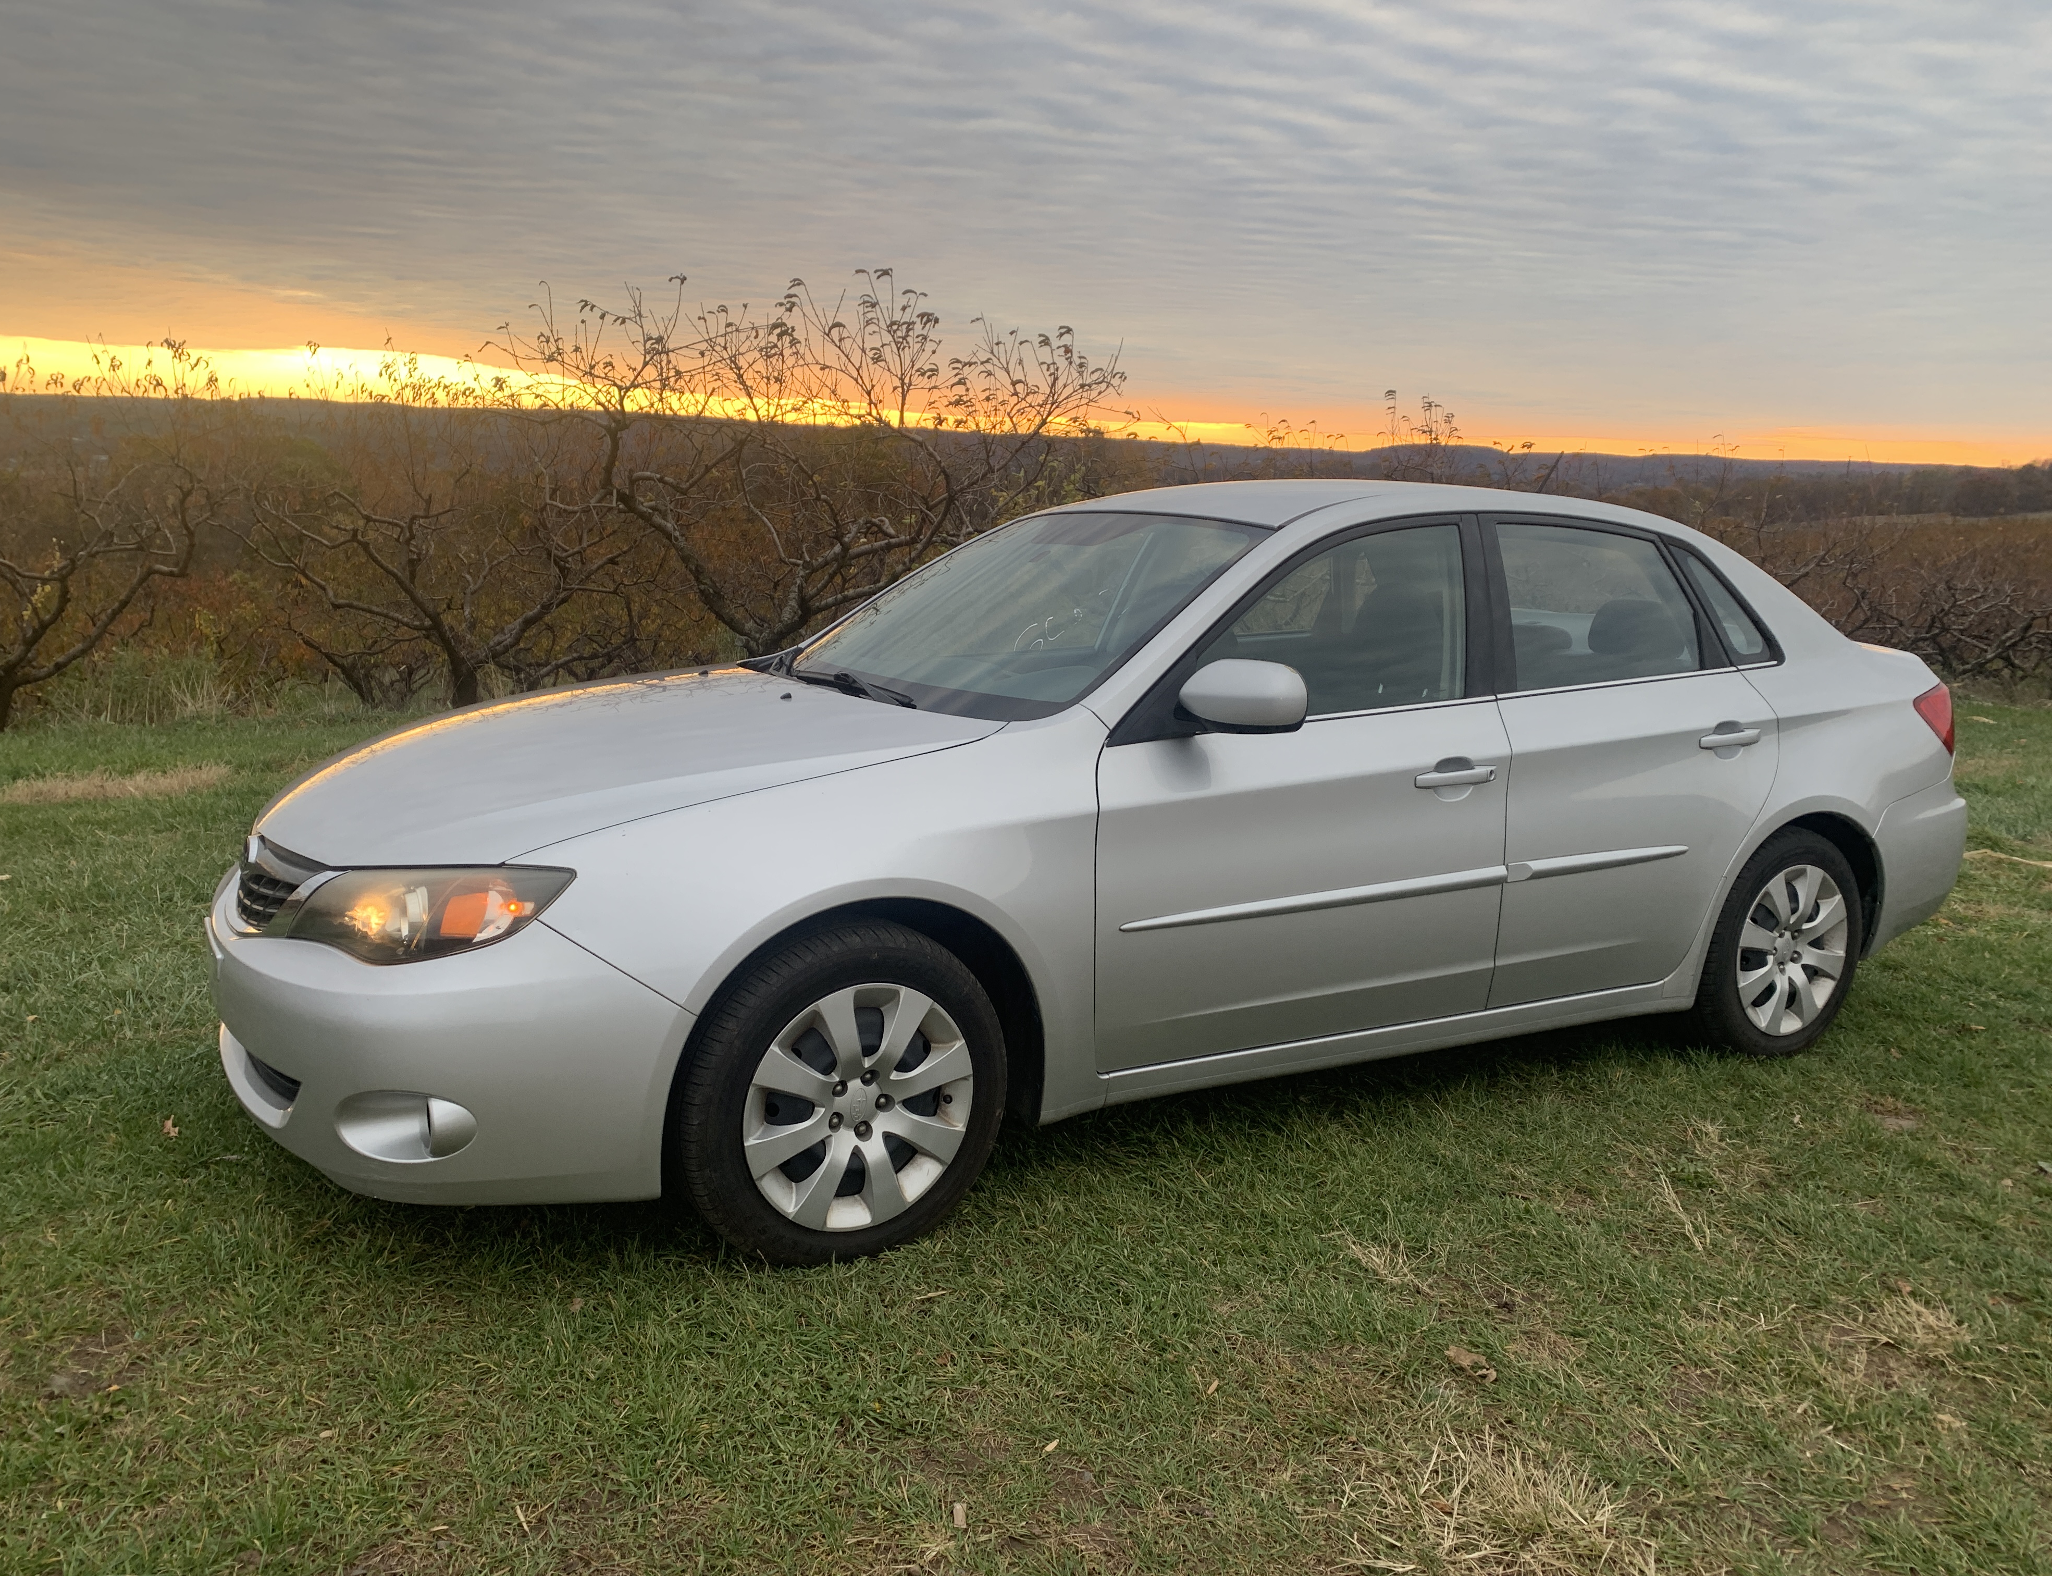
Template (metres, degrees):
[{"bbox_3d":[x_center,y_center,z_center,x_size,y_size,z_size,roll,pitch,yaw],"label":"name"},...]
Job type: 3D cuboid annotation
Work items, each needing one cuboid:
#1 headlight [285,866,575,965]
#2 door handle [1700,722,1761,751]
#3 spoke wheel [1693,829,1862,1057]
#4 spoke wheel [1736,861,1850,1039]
[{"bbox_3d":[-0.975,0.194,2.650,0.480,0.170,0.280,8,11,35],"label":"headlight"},{"bbox_3d":[1.690,-0.121,3.781,0.225,0.045,0.050,-4,10,-29],"label":"door handle"},{"bbox_3d":[1.948,0.408,4.168,0.625,0.625,0.210,-4,10,-29],"label":"spoke wheel"},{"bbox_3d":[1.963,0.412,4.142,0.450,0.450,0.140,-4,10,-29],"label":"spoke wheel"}]

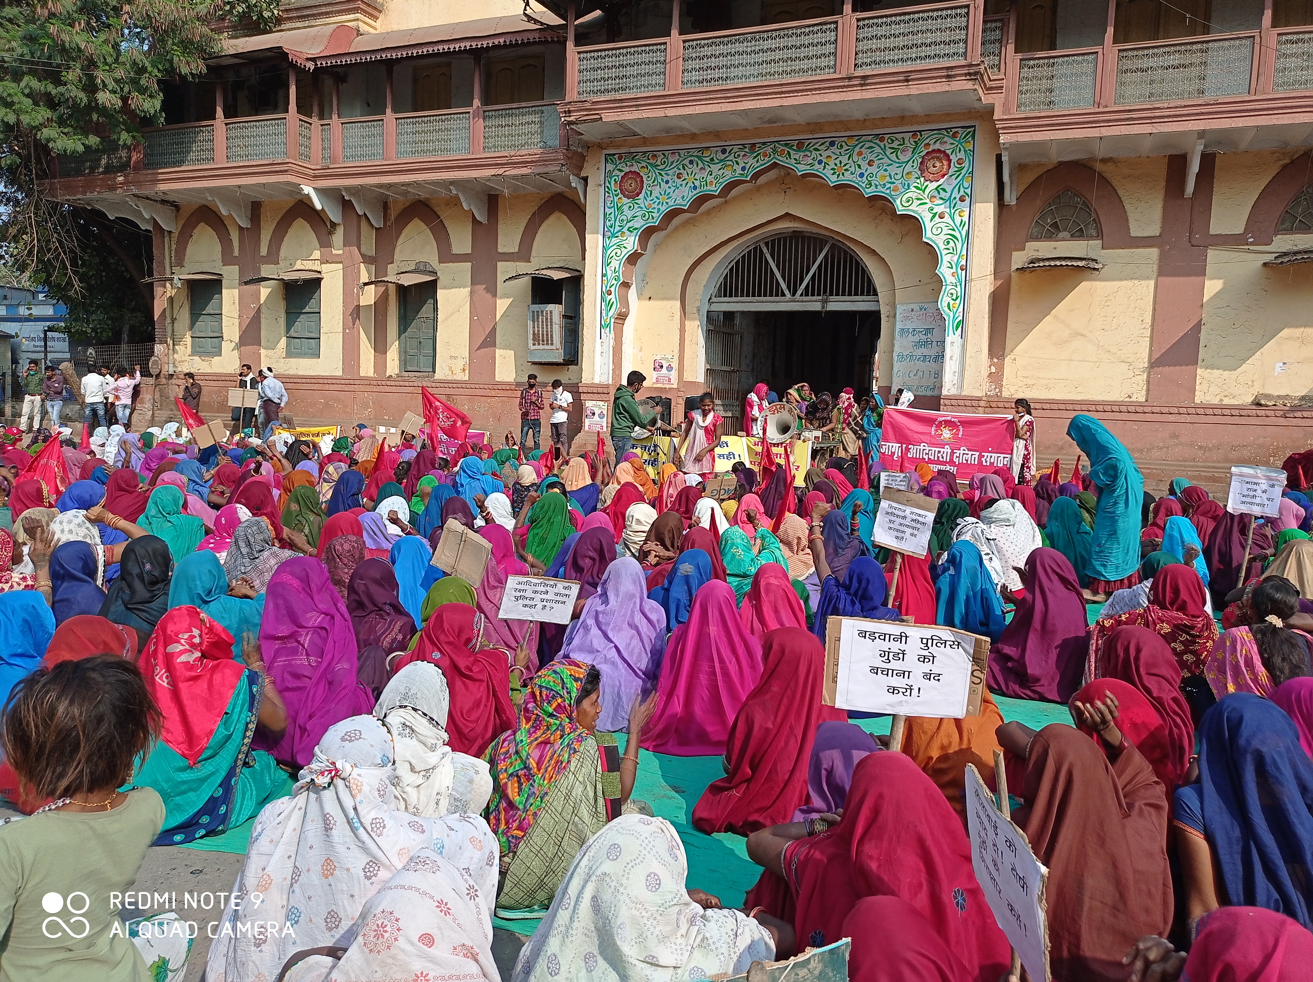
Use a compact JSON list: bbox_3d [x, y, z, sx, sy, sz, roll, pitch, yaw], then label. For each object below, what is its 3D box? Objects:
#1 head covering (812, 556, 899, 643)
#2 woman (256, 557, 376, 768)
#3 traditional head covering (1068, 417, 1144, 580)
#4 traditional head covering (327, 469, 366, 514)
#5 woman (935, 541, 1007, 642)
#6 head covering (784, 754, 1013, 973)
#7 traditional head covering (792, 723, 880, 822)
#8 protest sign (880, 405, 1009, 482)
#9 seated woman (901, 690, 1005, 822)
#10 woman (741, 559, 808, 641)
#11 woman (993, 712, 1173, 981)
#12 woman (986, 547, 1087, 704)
[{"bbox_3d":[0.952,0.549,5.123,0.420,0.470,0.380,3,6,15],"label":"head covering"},{"bbox_3d":[-1.558,0.702,4.848,0.510,0.790,0.460,3,6,14],"label":"woman"},{"bbox_3d":[3.545,0.065,8.400,0.600,1.330,0.470,3,5,9],"label":"traditional head covering"},{"bbox_3d":[-2.566,0.028,8.771,0.320,0.430,0.350,6,7,35],"label":"traditional head covering"},{"bbox_3d":[1.722,0.639,5.887,0.440,0.750,0.580,1,6,-10],"label":"woman"},{"bbox_3d":[0.605,0.978,2.657,0.540,0.690,0.460,1,6,-11],"label":"head covering"},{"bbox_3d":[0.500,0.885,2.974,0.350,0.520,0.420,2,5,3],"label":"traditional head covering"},{"bbox_3d":[4.193,-0.644,15.300,1.850,1.000,0.050,5,5,9],"label":"protest sign"},{"bbox_3d":[0.927,0.896,3.494,0.460,0.740,0.580,2,5,0],"label":"seated woman"},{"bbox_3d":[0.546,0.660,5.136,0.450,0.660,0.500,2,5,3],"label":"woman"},{"bbox_3d":[1.054,0.944,2.734,0.460,0.760,0.580,2,5,-3],"label":"woman"},{"bbox_3d":[2.039,0.678,5.714,0.480,0.745,0.550,0,6,-24],"label":"woman"}]

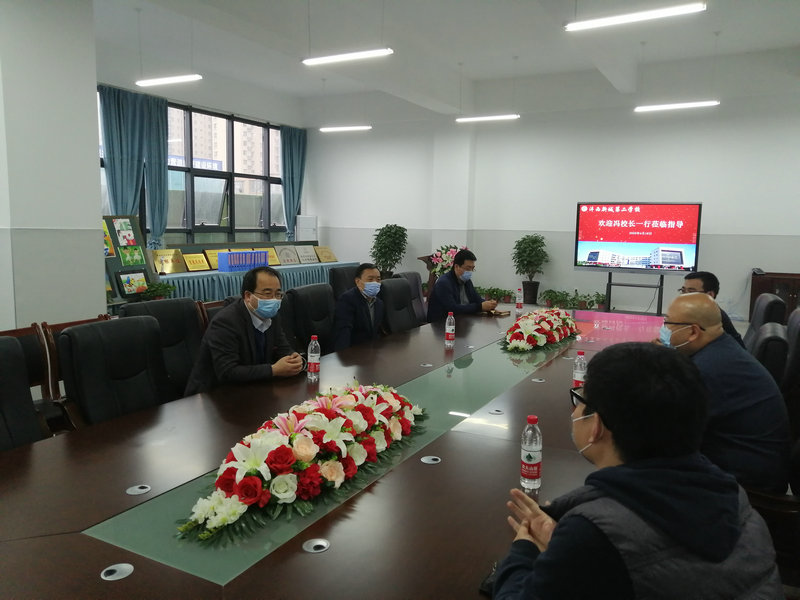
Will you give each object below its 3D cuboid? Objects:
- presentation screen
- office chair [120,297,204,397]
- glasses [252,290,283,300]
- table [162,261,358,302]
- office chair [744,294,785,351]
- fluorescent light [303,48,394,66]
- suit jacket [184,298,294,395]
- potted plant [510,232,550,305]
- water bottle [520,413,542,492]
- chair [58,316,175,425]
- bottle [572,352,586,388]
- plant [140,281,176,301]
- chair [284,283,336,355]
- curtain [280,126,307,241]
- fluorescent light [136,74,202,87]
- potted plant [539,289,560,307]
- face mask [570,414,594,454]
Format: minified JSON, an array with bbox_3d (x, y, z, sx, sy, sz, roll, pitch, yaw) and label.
[{"bbox_3d":[4.064,-1.063,10.749,1.980,1.200,0.090,5,8,28],"label":"presentation screen"},{"bbox_3d":[-1.275,0.571,3.732,0.660,1.100,0.620,4,8,28],"label":"office chair"},{"bbox_3d":[-0.674,-0.024,3.093,0.142,0.045,0.142,6,9,37],"label":"glasses"},{"bbox_3d":[-2.562,-0.211,11.511,0.880,0.750,5.200,5,8,28],"label":"table"},{"bbox_3d":[2.498,0.510,4.702,0.660,1.100,0.620,3,7,20],"label":"office chair"},{"bbox_3d":[-0.588,-2.785,7.138,1.220,0.070,0.110,4,8,28],"label":"fluorescent light"},{"bbox_3d":[-0.827,0.331,3.242,0.500,0.680,0.580,6,8,36],"label":"suit jacket"},{"bbox_3d":[2.495,-0.537,12.118,0.720,1.425,0.720,5,8,28],"label":"potted plant"},{"bbox_3d":[0.417,0.477,1.966,0.064,0.232,0.064,4,8,28],"label":"water bottle"},{"bbox_3d":[-1.198,0.669,2.914,0.660,1.100,0.620,5,8,30],"label":"chair"},{"bbox_3d":[0.870,0.365,3.022,0.064,0.232,0.064,4,8,28],"label":"bottle"},{"bbox_3d":[-3.122,-0.097,8.100,0.440,0.360,0.440,5,8,28],"label":"plant"},{"bbox_3d":[-0.429,0.468,4.526,0.680,1.100,0.620,5,8,28],"label":"chair"},{"bbox_3d":[-2.524,-2.731,14.889,0.200,2.750,0.950,4,8,28],"label":"curtain"},{"bbox_3d":[-3.135,-2.979,8.468,1.220,0.070,0.110,4,8,28],"label":"fluorescent light"},{"bbox_3d":[2.897,-0.015,12.129,0.420,0.400,0.420,5,8,28],"label":"potted plant"},{"bbox_3d":[0.397,0.280,1.300,0.135,0.110,0.085,-4,-4,-38],"label":"face mask"}]

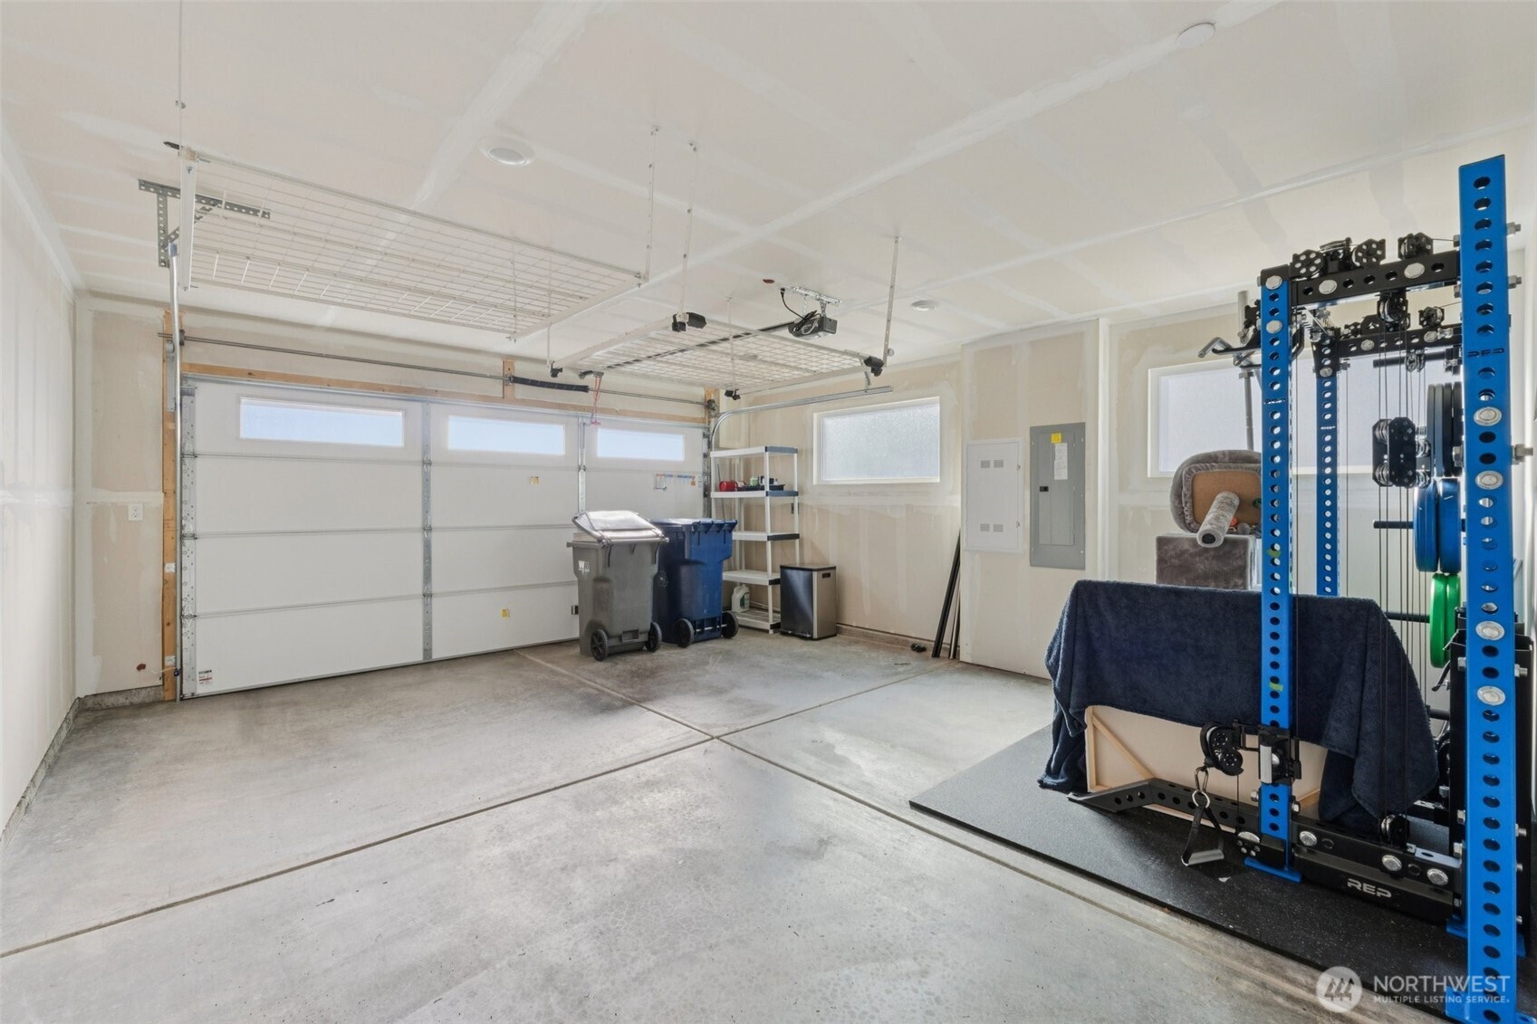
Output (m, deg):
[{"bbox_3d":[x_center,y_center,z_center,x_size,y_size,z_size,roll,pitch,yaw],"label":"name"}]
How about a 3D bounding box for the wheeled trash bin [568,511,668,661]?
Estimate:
[{"bbox_3d":[-1.334,0.632,5.657,0.600,1.200,0.710,-1,0,-41],"label":"wheeled trash bin"}]

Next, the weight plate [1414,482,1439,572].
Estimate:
[{"bbox_3d":[3.182,0.073,3.095,0.450,0.450,0.058,-1,0,-41],"label":"weight plate"}]

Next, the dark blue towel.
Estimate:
[{"bbox_3d":[1.736,0.743,2.501,0.400,0.870,1.190,-1,0,-41],"label":"dark blue towel"}]

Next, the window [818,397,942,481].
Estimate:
[{"bbox_3d":[0.988,-0.620,5.969,0.100,0.720,1.470,-1,0,-41],"label":"window"}]

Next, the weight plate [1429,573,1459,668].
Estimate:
[{"bbox_3d":[3.227,0.518,3.050,0.450,0.450,0.070,-1,0,-41],"label":"weight plate"}]

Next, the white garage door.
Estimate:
[{"bbox_3d":[-2.357,0.158,5.703,4.250,2.160,0.080,-1,0,-41],"label":"white garage door"}]

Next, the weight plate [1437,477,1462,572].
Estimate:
[{"bbox_3d":[3.232,0.067,3.037,0.450,0.450,0.058,-1,0,-41],"label":"weight plate"}]

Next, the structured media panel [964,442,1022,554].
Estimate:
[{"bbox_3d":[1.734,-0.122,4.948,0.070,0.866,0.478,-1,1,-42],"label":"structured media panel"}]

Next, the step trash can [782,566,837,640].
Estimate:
[{"bbox_3d":[0.397,0.879,6.341,0.340,0.670,0.440,-1,0,-41],"label":"step trash can"}]

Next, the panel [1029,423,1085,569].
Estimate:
[{"bbox_3d":[2.040,-0.106,4.556,0.050,1.010,0.390,-1,0,-41],"label":"panel"}]

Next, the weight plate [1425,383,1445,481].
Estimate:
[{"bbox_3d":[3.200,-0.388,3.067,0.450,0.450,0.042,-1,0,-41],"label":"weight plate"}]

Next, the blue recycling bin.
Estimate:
[{"bbox_3d":[-0.733,0.654,6.148,0.700,1.140,0.630,0,0,42],"label":"blue recycling bin"}]

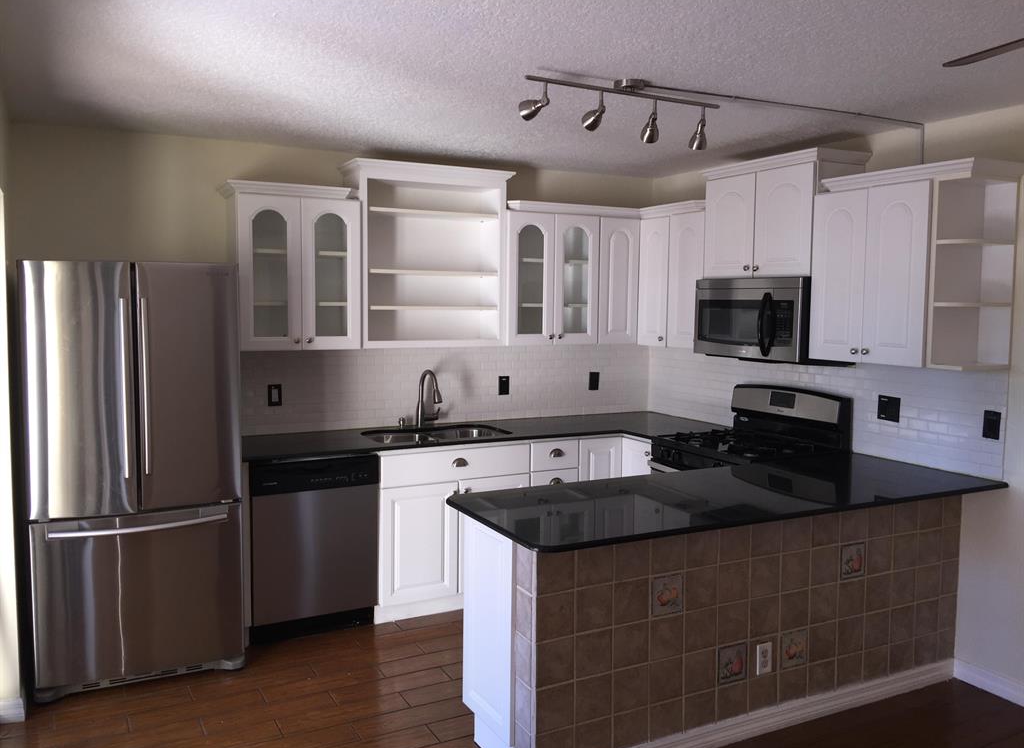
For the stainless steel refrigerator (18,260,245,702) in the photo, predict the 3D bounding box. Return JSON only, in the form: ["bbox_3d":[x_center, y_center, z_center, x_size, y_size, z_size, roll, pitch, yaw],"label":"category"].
[{"bbox_3d":[-1.707,0.404,3.870,0.814,1.777,0.784,-2,5,-27],"label":"stainless steel refrigerator"}]

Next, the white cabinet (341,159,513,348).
[{"bbox_3d":[-0.464,-0.628,4.697,0.889,0.956,0.367,-2,5,-27],"label":"white cabinet"}]

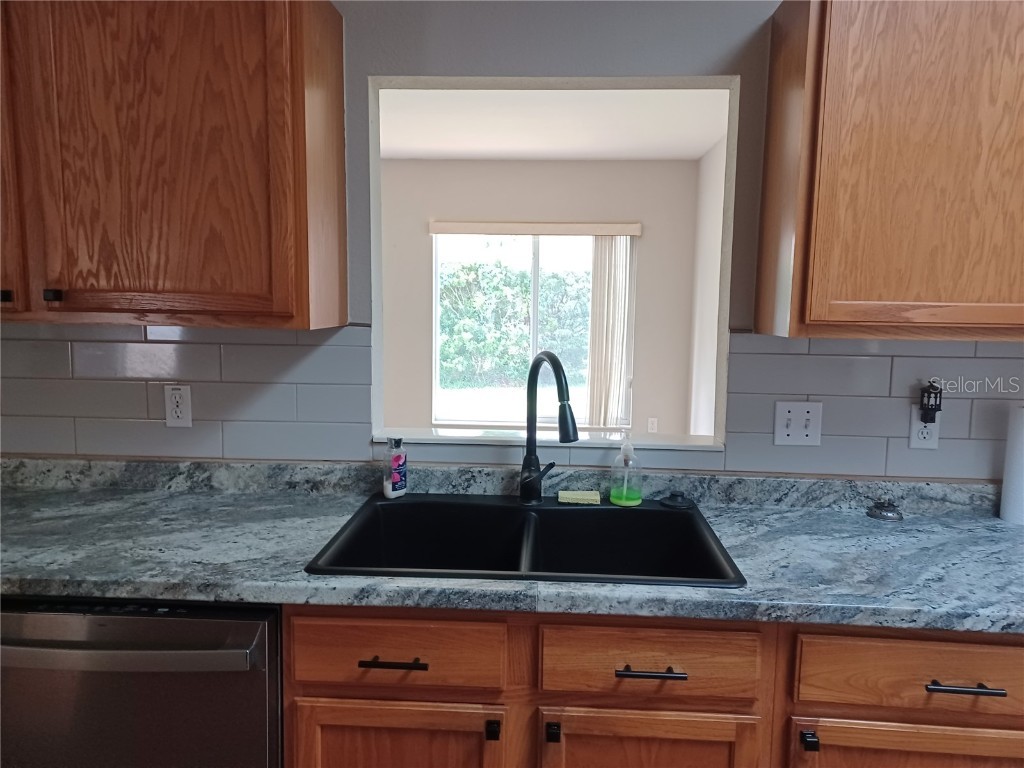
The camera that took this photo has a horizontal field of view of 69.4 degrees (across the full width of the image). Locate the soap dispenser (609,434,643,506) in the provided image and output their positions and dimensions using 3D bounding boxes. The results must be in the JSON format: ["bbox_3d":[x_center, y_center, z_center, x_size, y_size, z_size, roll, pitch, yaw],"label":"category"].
[{"bbox_3d":[0.295,0.212,1.889,0.081,0.184,0.083,3,8,21],"label":"soap dispenser"}]

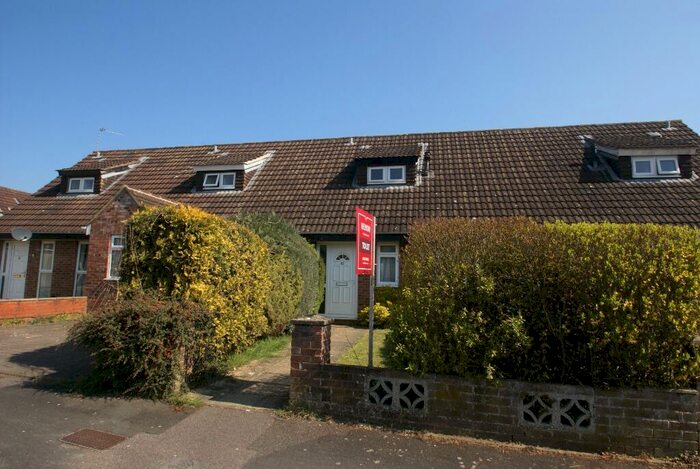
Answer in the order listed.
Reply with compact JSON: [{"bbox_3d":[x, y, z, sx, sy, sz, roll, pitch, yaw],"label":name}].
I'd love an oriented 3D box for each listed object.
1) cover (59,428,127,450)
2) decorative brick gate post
[{"bbox_3d":[-2.096,1.694,3.029,0.450,0.025,0.230,0,-6,15],"label":"cover"},{"bbox_3d":[-0.398,1.316,3.912,0.335,0.895,0.335,0,-6,15],"label":"decorative brick gate post"}]

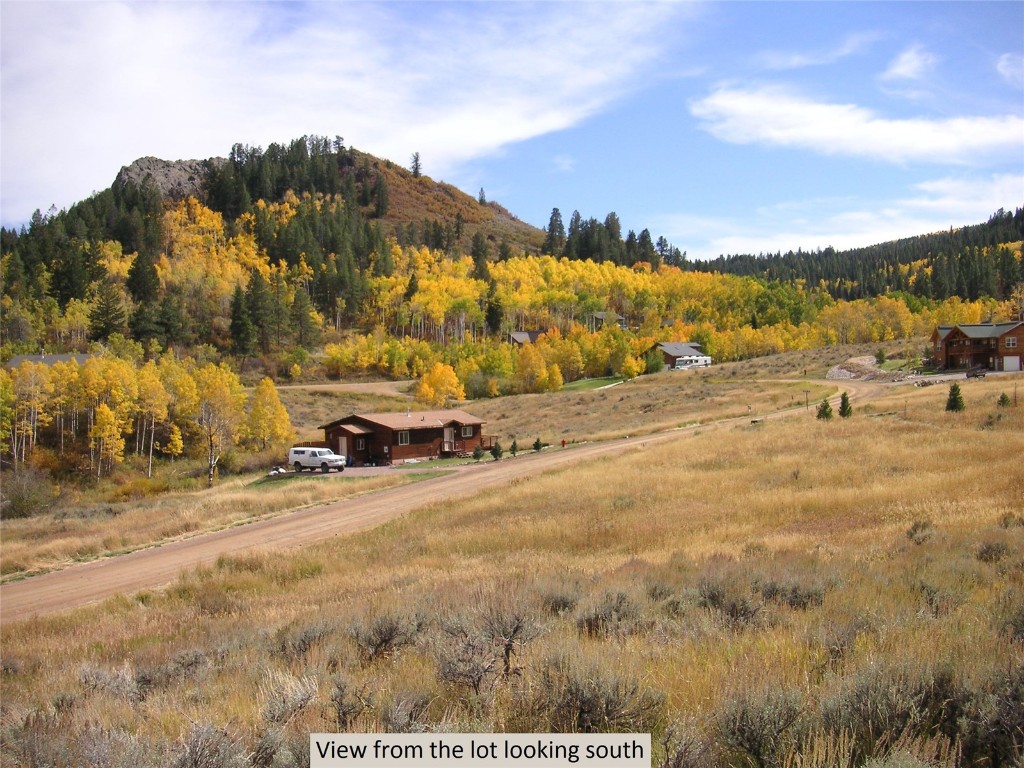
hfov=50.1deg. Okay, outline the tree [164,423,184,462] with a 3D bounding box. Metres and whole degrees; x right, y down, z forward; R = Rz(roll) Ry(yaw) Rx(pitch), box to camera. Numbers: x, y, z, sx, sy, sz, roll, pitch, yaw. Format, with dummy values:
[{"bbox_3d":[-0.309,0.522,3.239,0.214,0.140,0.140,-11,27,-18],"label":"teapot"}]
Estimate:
[{"bbox_3d":[-29.911,5.273,97.000,1.772,3.722,1.684,0,0,0],"label":"tree"}]

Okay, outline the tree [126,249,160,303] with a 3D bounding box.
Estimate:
[{"bbox_3d":[-90.905,-26.766,270.000,8.387,13.321,8.387,0,0,0],"label":"tree"}]

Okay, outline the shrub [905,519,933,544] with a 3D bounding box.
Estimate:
[{"bbox_3d":[10.077,3.663,27.000,0.691,0.592,0.587,0,0,0],"label":"shrub"}]

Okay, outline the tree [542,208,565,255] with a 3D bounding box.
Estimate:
[{"bbox_3d":[15.167,-55.002,400.000,8.200,19.000,8.200,-1,0,0],"label":"tree"}]

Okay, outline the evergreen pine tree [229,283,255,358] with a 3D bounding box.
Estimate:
[{"bbox_3d":[-53.038,-12.081,215.000,5.304,14.929,5.039,0,0,0],"label":"evergreen pine tree"}]

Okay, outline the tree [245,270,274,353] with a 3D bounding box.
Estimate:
[{"bbox_3d":[-51.907,-14.904,225.000,6.167,16.857,6.167,0,0,0],"label":"tree"}]

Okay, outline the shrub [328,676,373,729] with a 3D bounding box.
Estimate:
[{"bbox_3d":[-1.269,2.503,8.600,0.350,0.430,0.350,-1,0,0],"label":"shrub"}]

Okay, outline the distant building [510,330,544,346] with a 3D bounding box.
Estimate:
[{"bbox_3d":[4.057,-9.100,240.000,10.500,5.500,8.500,-1,0,-30],"label":"distant building"}]

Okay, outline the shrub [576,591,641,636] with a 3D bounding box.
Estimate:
[{"bbox_3d":[1.278,3.040,14.500,0.848,0.609,0.721,0,0,0],"label":"shrub"}]

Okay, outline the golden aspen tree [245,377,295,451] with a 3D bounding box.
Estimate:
[{"bbox_3d":[-23.437,3.002,106.000,4.939,7.457,4.692,0,0,0],"label":"golden aspen tree"}]

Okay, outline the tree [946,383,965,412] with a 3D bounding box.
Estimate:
[{"bbox_3d":[37.237,1.135,92.000,1.597,2.522,1.517,0,0,0],"label":"tree"}]

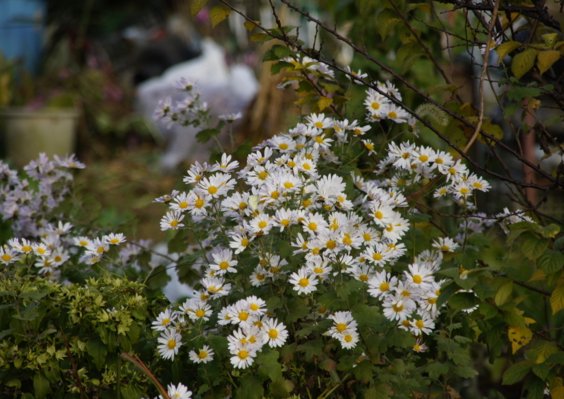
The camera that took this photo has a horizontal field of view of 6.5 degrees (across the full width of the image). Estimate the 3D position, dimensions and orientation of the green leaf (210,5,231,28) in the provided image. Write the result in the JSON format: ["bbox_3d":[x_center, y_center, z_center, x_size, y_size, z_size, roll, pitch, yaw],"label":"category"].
[{"bbox_3d":[-0.094,-0.277,7.600,0.030,0.034,0.014,1,6,6],"label":"green leaf"}]

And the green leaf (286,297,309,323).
[{"bbox_3d":[0.021,0.151,6.850,0.030,0.036,0.015,0,7,0],"label":"green leaf"}]

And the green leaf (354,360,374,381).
[{"bbox_3d":[0.112,0.231,6.750,0.027,0.027,0.015,0,7,0],"label":"green leaf"}]

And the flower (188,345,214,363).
[{"bbox_3d":[-0.122,0.234,7.600,0.039,0.013,0.037,0,46,0],"label":"flower"}]

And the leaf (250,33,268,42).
[{"bbox_3d":[-0.034,-0.246,7.600,0.027,0.015,0.016,0,3,0],"label":"leaf"}]

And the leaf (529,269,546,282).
[{"bbox_3d":[0.343,0.102,6.700,0.024,0.019,0.015,0,7,0],"label":"leaf"}]

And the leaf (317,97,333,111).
[{"bbox_3d":[0.065,-0.146,7.600,0.024,0.021,0.014,0,3,0],"label":"leaf"}]

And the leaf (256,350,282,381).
[{"bbox_3d":[-0.019,0.253,7.600,0.040,0.046,0.020,0,3,0],"label":"leaf"}]

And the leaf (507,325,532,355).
[{"bbox_3d":[0.363,0.213,7.600,0.035,0.044,0.018,15,0,2],"label":"leaf"}]

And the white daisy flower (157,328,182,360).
[{"bbox_3d":[-0.169,0.218,7.500,0.042,0.046,0.015,3,-7,31],"label":"white daisy flower"}]

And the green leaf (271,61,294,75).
[{"bbox_3d":[0.001,-0.201,7.600,0.036,0.021,0.020,0,3,0],"label":"green leaf"}]

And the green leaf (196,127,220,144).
[{"bbox_3d":[-0.104,-0.091,7.100,0.034,0.026,0.022,0,7,0],"label":"green leaf"}]

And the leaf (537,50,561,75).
[{"bbox_3d":[0.357,-0.184,6.700,0.032,0.032,0.015,0,7,0],"label":"leaf"}]

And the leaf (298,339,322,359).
[{"bbox_3d":[0.042,0.225,7.550,0.039,0.030,0.018,0,6,0],"label":"leaf"}]

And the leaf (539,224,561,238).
[{"bbox_3d":[0.359,0.043,6.700,0.029,0.019,0.022,0,7,0],"label":"leaf"}]

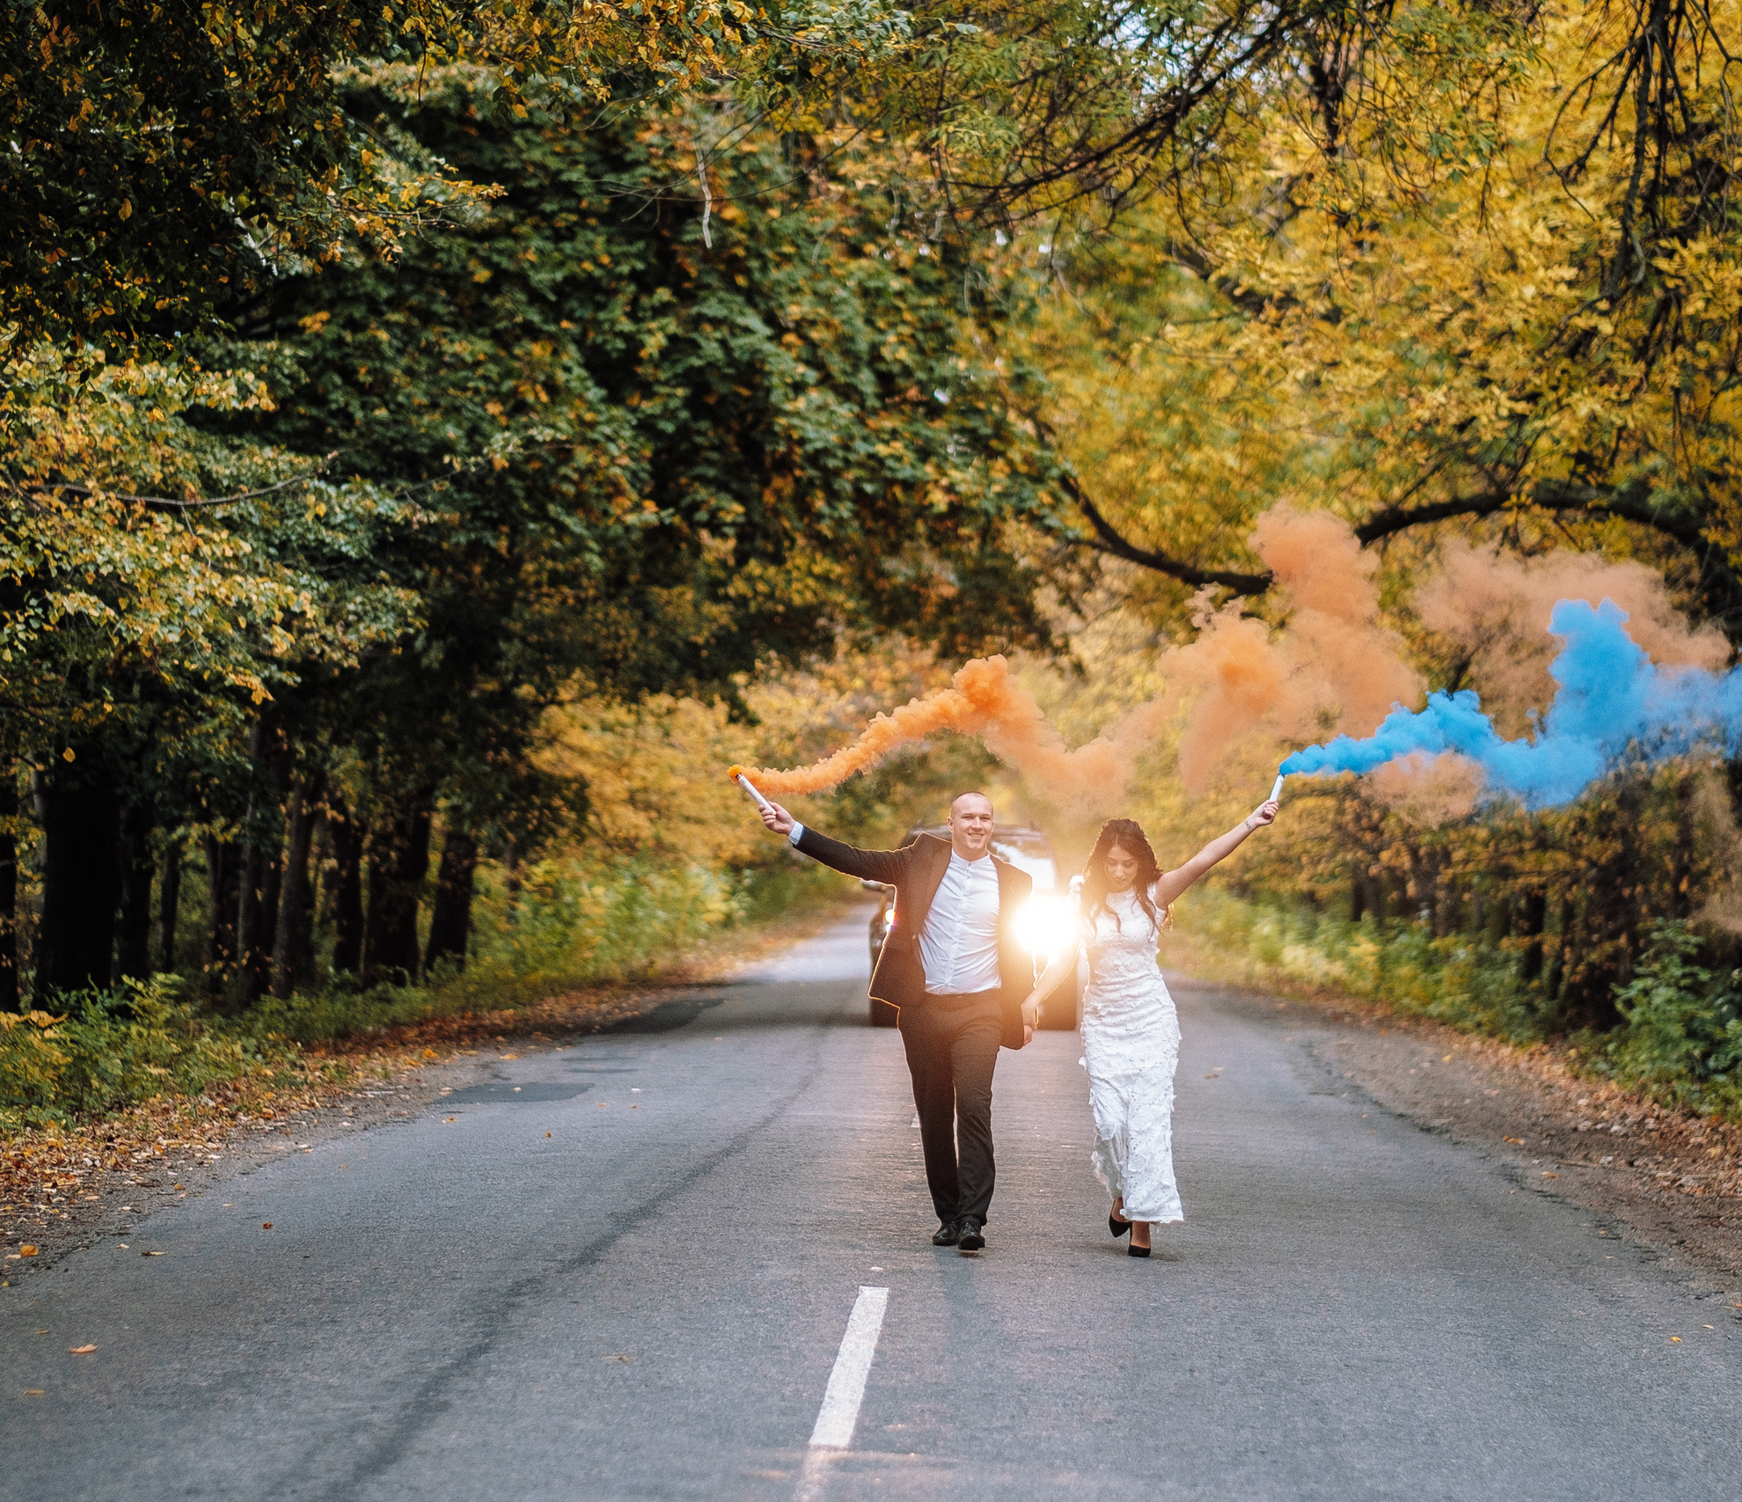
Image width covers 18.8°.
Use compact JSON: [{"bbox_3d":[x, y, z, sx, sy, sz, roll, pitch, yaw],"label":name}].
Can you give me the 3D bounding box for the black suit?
[{"bbox_3d":[0.164,1.065,20.400,0.922,1.549,0.430,0,-1,2],"label":"black suit"}]

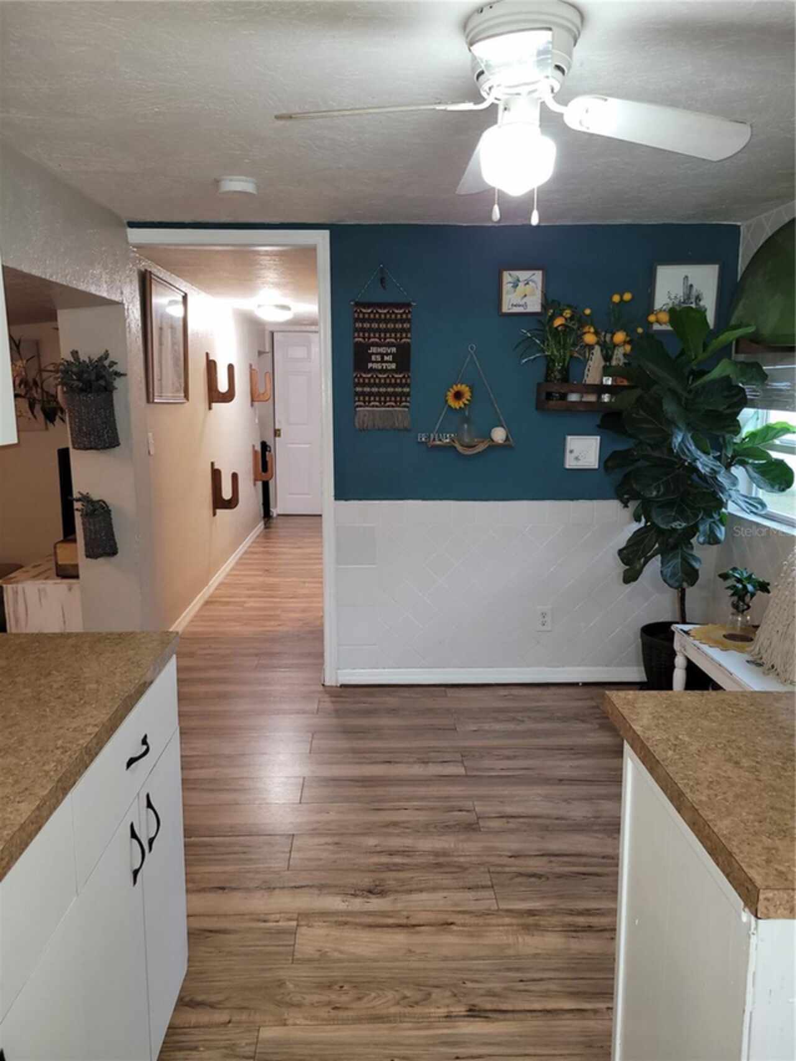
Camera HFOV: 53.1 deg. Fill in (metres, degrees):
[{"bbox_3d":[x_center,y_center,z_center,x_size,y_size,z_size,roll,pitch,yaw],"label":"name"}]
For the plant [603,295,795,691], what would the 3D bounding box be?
[{"bbox_3d":[1.165,-0.034,3.245,0.715,1.687,0.695,0,9,-1],"label":"plant"}]

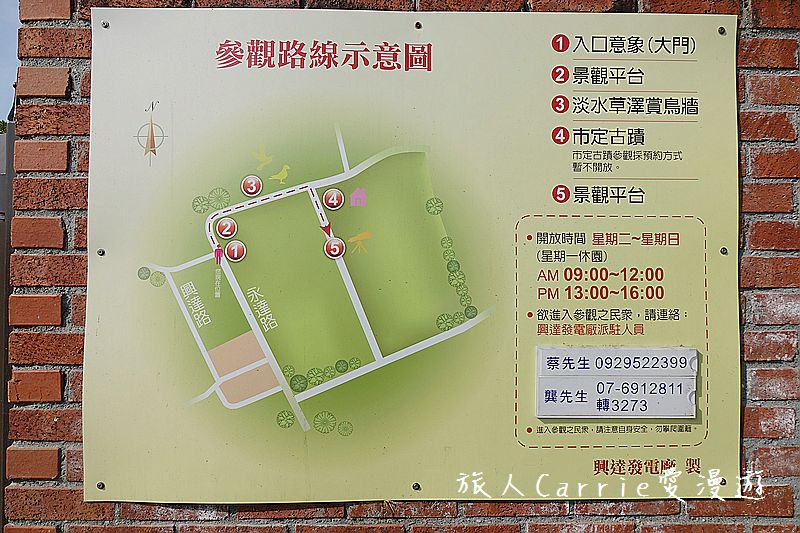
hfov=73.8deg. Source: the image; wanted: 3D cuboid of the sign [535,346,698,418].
[{"bbox_3d":[0.399,0.214,0.979,0.297,0.128,0.010,0,-1,-1],"label":"sign"}]

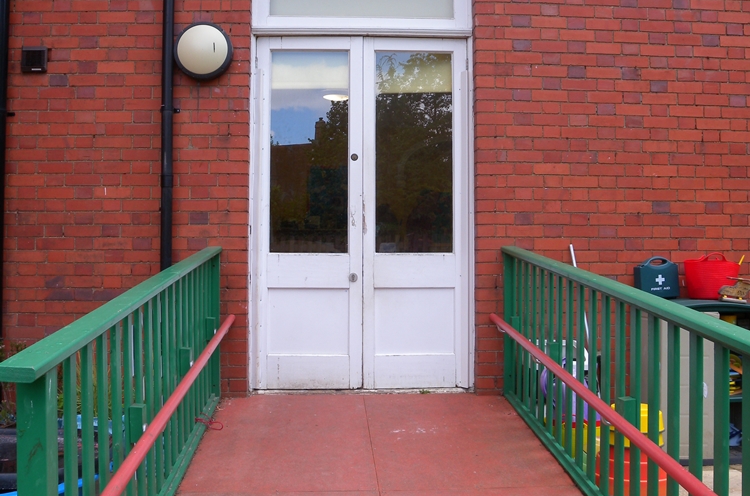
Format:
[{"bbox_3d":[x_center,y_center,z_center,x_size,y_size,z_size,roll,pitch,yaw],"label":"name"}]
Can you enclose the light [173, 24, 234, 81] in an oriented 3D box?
[{"bbox_3d":[-1.009,-1.156,4.765,0.345,0.345,0.110,0,-1,-3],"label":"light"}]

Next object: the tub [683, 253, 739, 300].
[{"bbox_3d":[1.965,0.166,4.720,0.325,0.280,0.325,0,-1,16],"label":"tub"}]

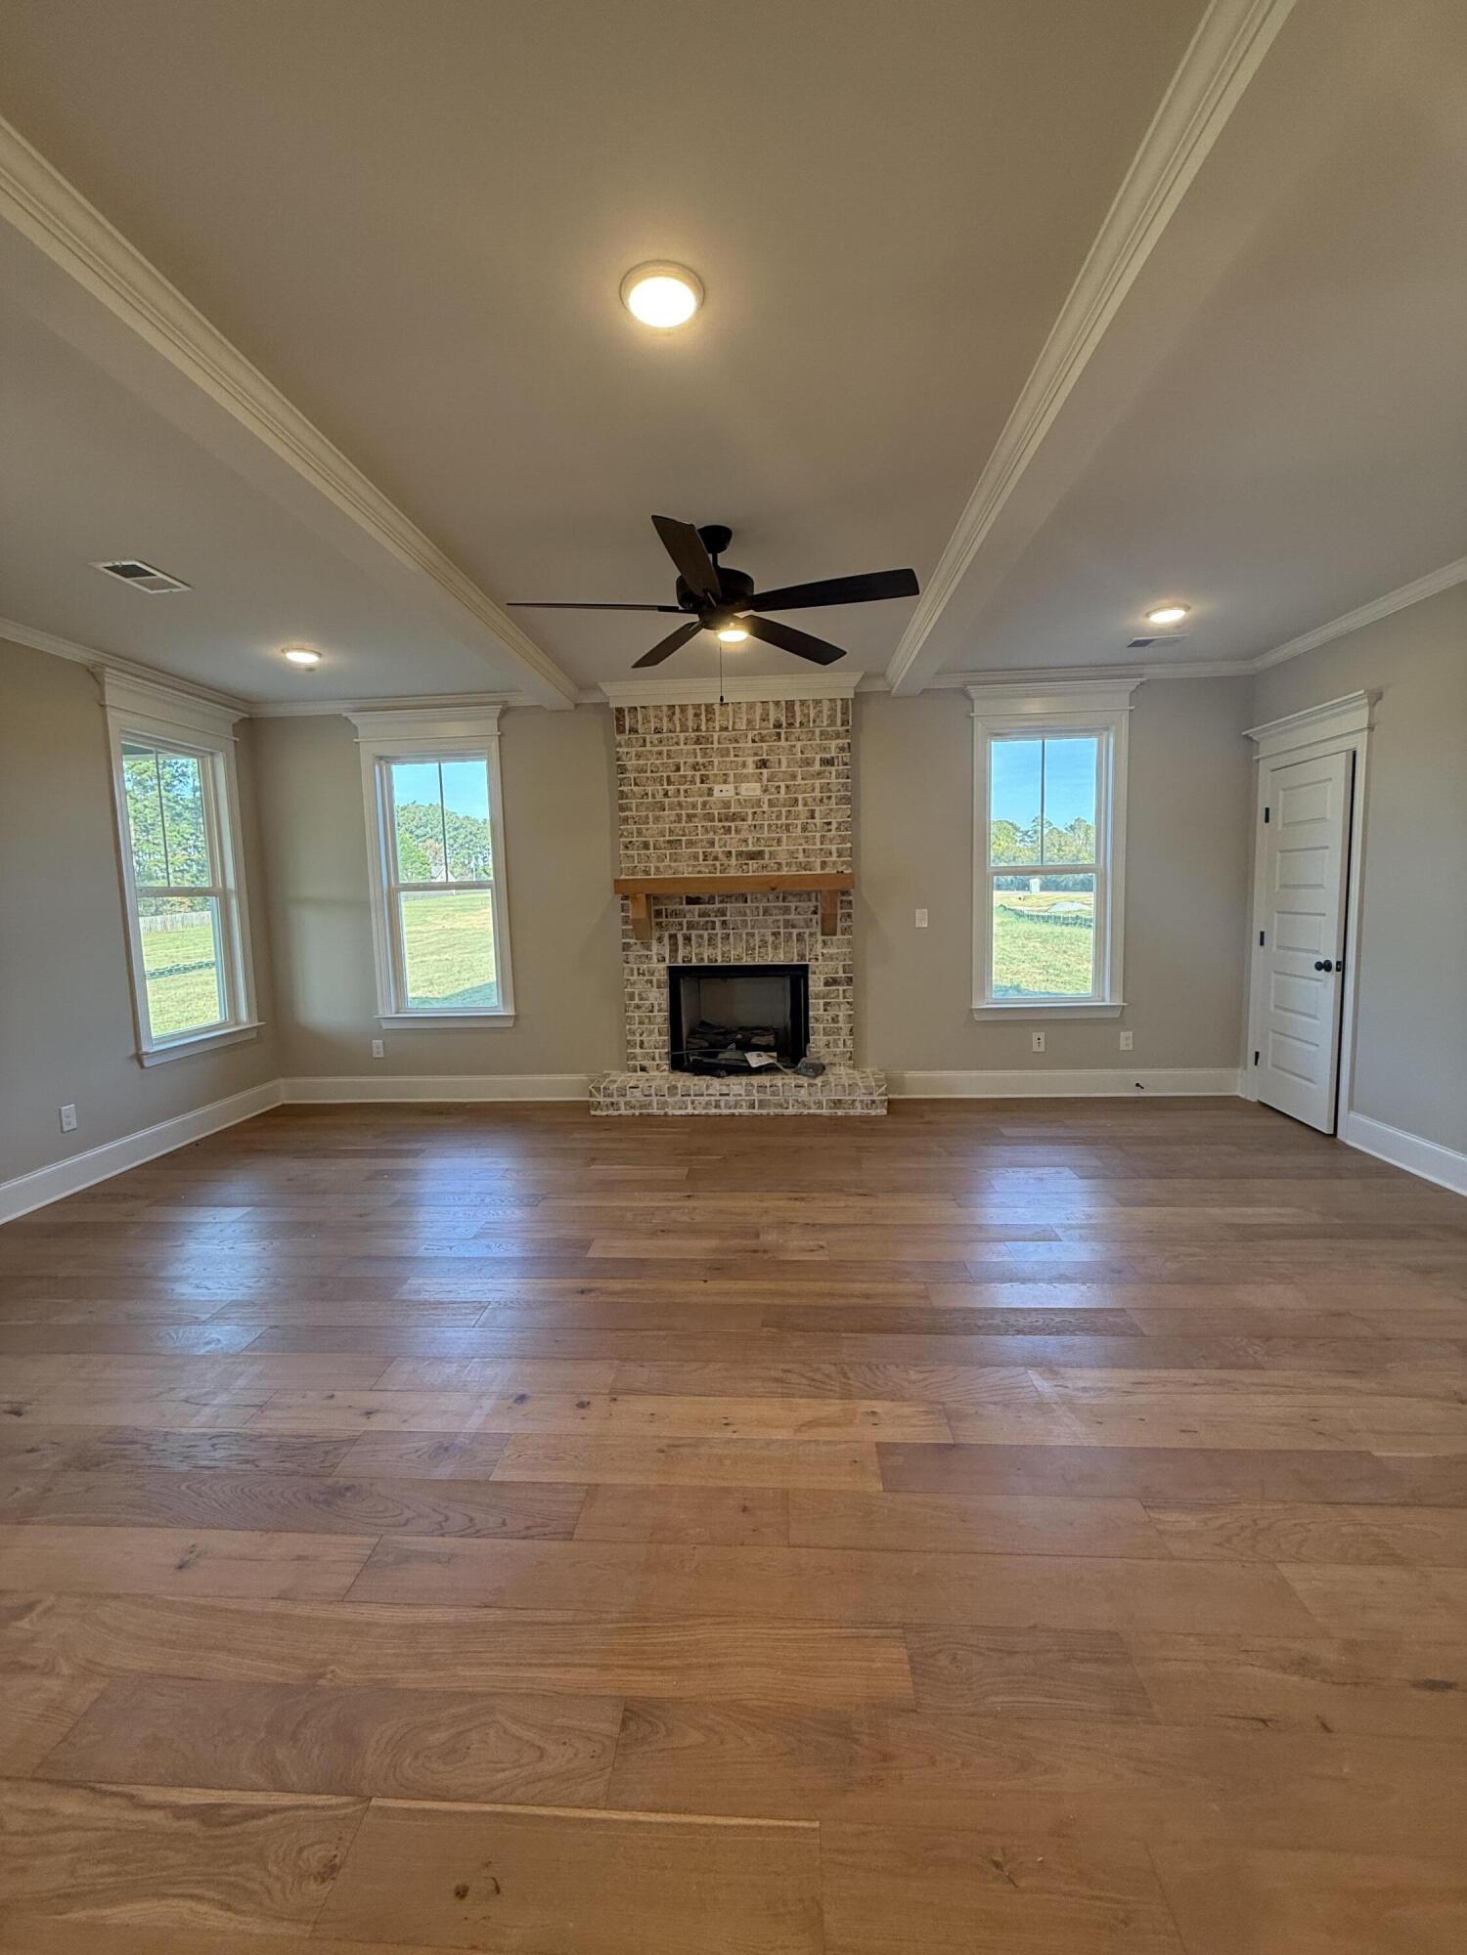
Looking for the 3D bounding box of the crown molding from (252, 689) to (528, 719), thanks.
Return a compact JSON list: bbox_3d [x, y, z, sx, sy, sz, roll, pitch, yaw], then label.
[{"bbox_3d":[-2.244,-1.803,5.236,2.058,0.083,0.060,-1,6,4],"label":"crown molding"}]

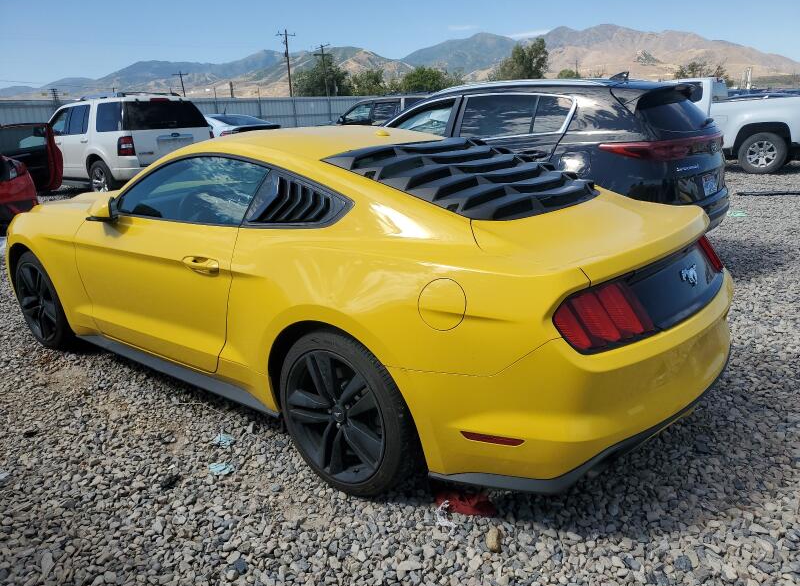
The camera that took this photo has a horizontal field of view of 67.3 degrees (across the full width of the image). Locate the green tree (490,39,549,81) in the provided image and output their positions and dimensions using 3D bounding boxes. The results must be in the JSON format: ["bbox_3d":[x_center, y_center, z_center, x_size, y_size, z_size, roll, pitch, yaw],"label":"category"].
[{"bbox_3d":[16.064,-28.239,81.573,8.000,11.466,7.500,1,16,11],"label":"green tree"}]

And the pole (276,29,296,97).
[{"bbox_3d":[-12.742,-24.896,69.517,2.200,10.310,0.350,-2,17,0],"label":"pole"}]

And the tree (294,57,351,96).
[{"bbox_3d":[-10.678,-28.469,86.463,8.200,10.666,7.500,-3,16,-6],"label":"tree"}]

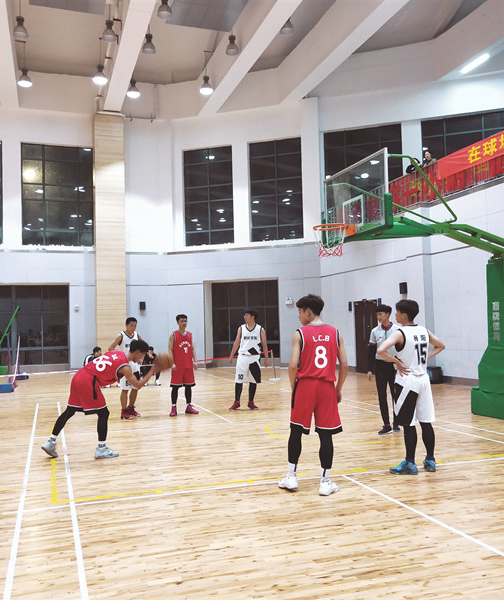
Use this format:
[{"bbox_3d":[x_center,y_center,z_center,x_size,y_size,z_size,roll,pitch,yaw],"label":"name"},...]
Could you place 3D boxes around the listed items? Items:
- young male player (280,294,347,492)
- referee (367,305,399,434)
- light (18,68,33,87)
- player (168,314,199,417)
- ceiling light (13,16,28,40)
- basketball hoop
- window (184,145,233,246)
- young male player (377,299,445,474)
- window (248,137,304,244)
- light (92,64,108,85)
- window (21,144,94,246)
[{"bbox_3d":[0.565,0.883,5.400,0.590,1.790,0.420,-1,-3,-12],"label":"young male player"},{"bbox_3d":[1.915,0.990,8.350,0.520,1.800,0.360,-3,-4,27],"label":"referee"},{"bbox_3d":[-8.789,-8.652,22.422,0.460,0.570,0.460,0,-4,-19],"label":"light"},{"bbox_3d":[-1.291,1.180,10.697,0.550,1.820,0.380,0,-4,-24],"label":"player"},{"bbox_3d":[-7.547,-8.890,18.879,0.460,0.570,0.460,0,-4,-19],"label":"ceiling light"},{"bbox_3d":[1.218,-0.911,8.850,0.540,0.480,0.460,0,-3,-19],"label":"basketball hoop"},{"bbox_3d":[-1.828,-4.365,24.337,2.170,4.120,0.150,-2,-3,17],"label":"window"},{"bbox_3d":[1.636,0.872,6.012,0.730,1.760,0.400,1,-4,-28],"label":"young male player"},{"bbox_3d":[1.028,-4.607,24.268,2.220,4.220,0.150,-2,-4,16],"label":"window"},{"bbox_3d":[-5.851,-8.728,22.235,0.460,0.570,0.460,0,-4,-19],"label":"light"},{"bbox_3d":[-7.847,-4.274,23.689,2.950,4.150,0.150,0,-3,-16],"label":"window"}]

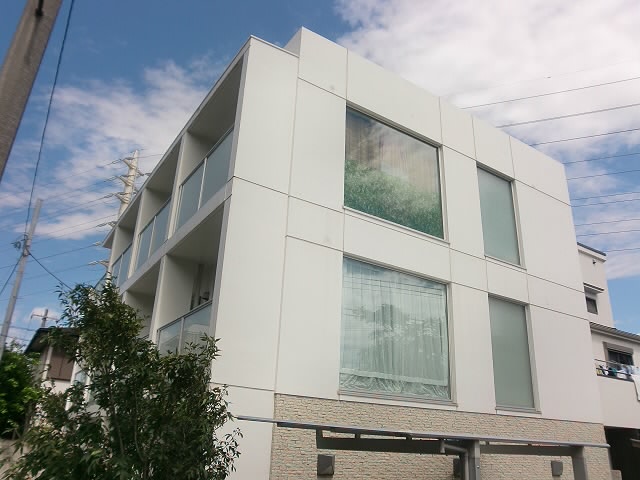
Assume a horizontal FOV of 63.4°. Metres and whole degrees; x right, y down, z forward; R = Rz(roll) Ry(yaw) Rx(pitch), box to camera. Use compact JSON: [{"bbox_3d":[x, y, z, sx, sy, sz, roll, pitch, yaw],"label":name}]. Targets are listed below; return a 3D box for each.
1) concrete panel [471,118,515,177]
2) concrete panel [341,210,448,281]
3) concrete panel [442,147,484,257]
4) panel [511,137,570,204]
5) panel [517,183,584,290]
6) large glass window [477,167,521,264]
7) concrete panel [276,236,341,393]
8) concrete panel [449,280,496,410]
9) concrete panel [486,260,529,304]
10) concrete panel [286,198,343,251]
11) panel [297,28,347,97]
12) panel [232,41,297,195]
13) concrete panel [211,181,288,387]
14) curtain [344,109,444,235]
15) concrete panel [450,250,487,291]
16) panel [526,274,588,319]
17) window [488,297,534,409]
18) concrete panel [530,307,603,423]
[{"bbox_3d":[3.925,-2.061,11.752,1.322,1.158,0.100,16,-25,-31],"label":"concrete panel"},{"bbox_3d":[1.376,0.196,9.081,2.469,0.665,0.100,16,-25,-31],"label":"concrete panel"},{"bbox_3d":[2.855,-0.738,10.558,1.027,2.273,0.200,16,-26,-30],"label":"concrete panel"},{"bbox_3d":[5.309,-1.627,12.630,2.141,1.148,0.200,16,-26,-30],"label":"panel"},{"bbox_3d":[5.322,-0.052,12.058,2.239,2.255,0.100,16,-25,-31],"label":"panel"},{"bbox_3d":[3.782,-0.478,11.194,1.276,2.193,0.120,16,-26,-30],"label":"large glass window"},{"bbox_3d":[-0.171,1.134,7.712,1.048,2.247,0.200,16,-26,-30],"label":"concrete panel"},{"bbox_3d":[2.768,1.970,9.466,1.053,2.254,0.100,16,-25,-31],"label":"concrete panel"},{"bbox_3d":[3.750,0.905,10.575,1.276,0.677,0.200,16,-26,-30],"label":"concrete panel"},{"bbox_3d":[-0.078,-0.220,8.165,1.067,0.665,0.100,16,-25,-31],"label":"concrete panel"},{"bbox_3d":[0.030,-3.165,9.467,1.048,1.148,0.200,16,-26,-30],"label":"panel"},{"bbox_3d":[-0.864,-2.013,8.401,0.943,2.682,0.200,16,-26,-30],"label":"panel"},{"bbox_3d":[-0.985,0.582,7.342,0.943,2.928,0.200,16,-26,-30],"label":"concrete panel"},{"bbox_3d":[1.334,-1.109,9.710,2.467,2.146,0.120,16,-25,-31],"label":"curtain"},{"bbox_3d":[2.825,0.610,9.993,1.053,0.665,0.100,16,-25,-31],"label":"concrete panel"},{"bbox_3d":[5.172,1.320,11.427,2.141,0.677,0.200,16,-26,-30],"label":"panel"},{"bbox_3d":[3.756,2.222,10.186,1.200,2.090,0.100,16,-25,-31],"label":"window"},{"bbox_3d":[5.109,2.672,10.875,2.141,2.247,0.200,16,-26,-30],"label":"concrete panel"}]

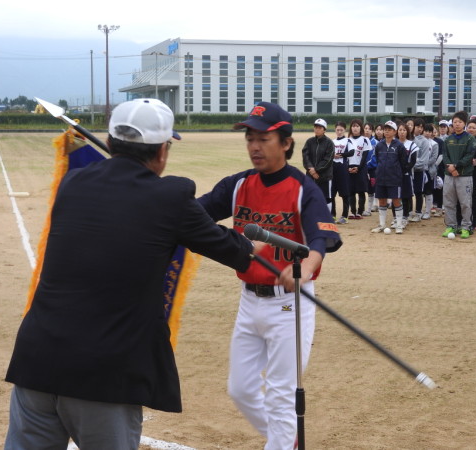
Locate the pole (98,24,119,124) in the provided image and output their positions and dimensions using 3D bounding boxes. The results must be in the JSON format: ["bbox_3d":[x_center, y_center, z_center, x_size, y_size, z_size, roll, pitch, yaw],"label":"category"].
[{"bbox_3d":[-12.950,-14.771,103.459,2.200,10.100,0.900,-1,6,-10],"label":"pole"}]

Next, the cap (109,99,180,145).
[{"bbox_3d":[-0.269,-0.304,3.083,0.180,0.130,0.270,2,-1,22],"label":"cap"}]

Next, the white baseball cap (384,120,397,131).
[{"bbox_3d":[2.188,-1.411,14.813,0.180,0.130,0.260,4,9,30],"label":"white baseball cap"}]

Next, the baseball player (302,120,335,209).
[{"bbox_3d":[1.191,-0.740,15.115,0.470,1.592,0.340,2,6,15],"label":"baseball player"}]

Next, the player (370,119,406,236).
[{"bbox_3d":[2.178,-0.698,14.915,0.500,1.579,0.360,3,7,25],"label":"player"}]

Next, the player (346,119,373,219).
[{"bbox_3d":[1.979,-0.898,16.715,0.430,1.586,0.320,1,6,10],"label":"player"}]

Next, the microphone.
[{"bbox_3d":[0.120,0.051,3.200,0.235,0.060,0.052,19,-2,-25],"label":"microphone"}]

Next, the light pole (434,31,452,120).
[{"bbox_3d":[22.698,-16.116,115.451,2.100,10.252,0.900,1,6,5],"label":"light pole"}]

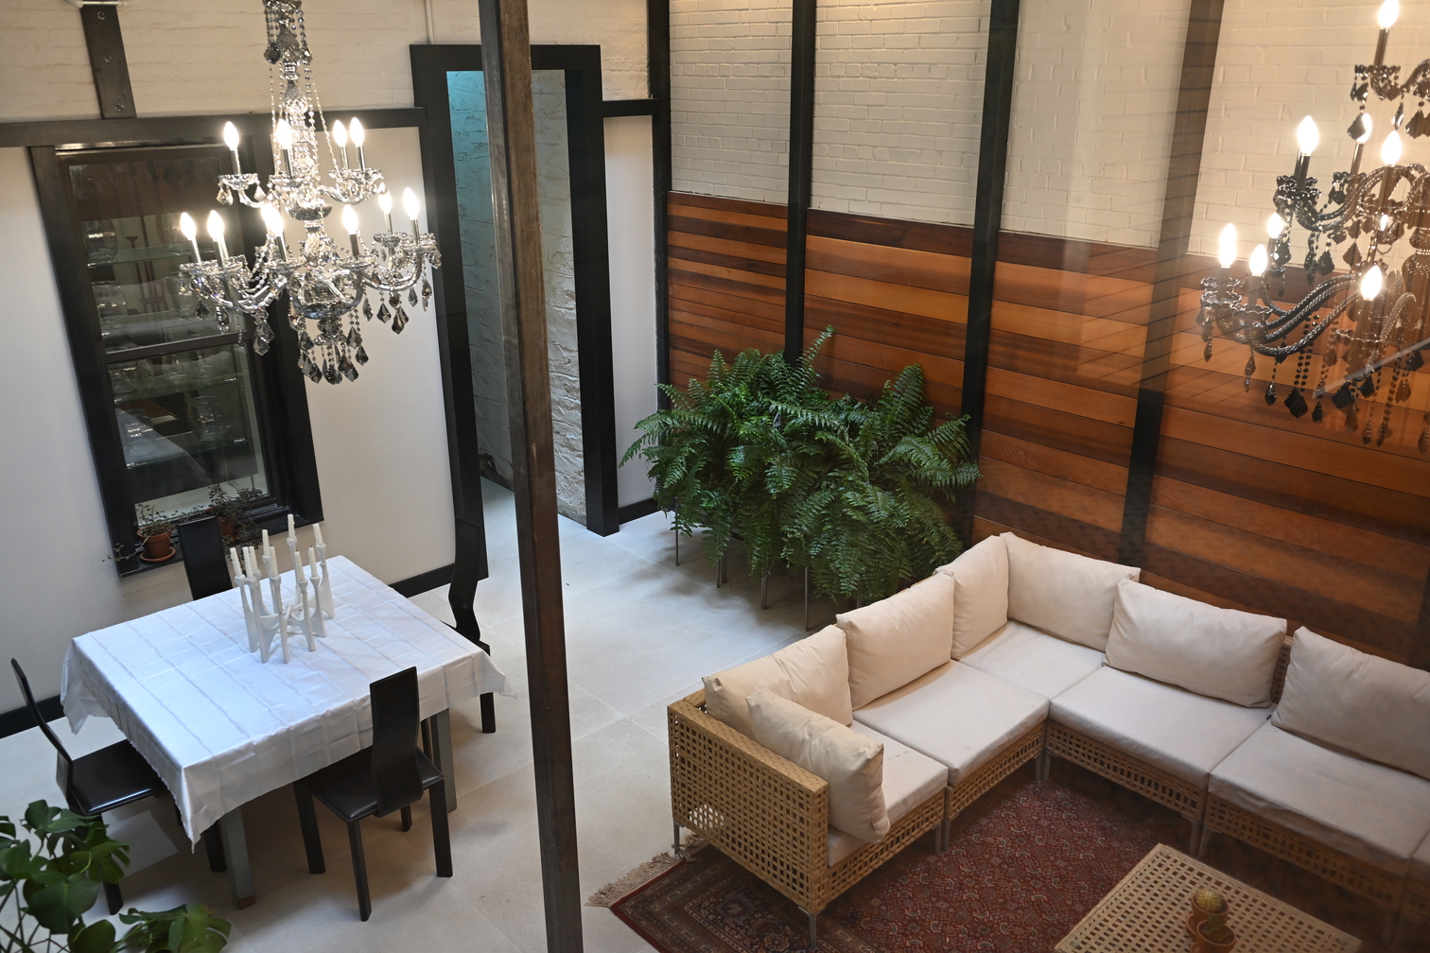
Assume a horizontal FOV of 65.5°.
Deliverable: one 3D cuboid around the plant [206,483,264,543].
[{"bbox_3d":[-2.479,0.170,5.718,0.265,0.265,0.210,-18,27,-39],"label":"plant"}]

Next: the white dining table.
[{"bbox_3d":[-1.763,1.022,4.596,1.170,0.745,1.260,-18,27,-39],"label":"white dining table"}]

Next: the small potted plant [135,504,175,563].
[{"bbox_3d":[-2.761,0.267,5.475,0.180,0.256,0.180,-18,27,-39],"label":"small potted plant"}]

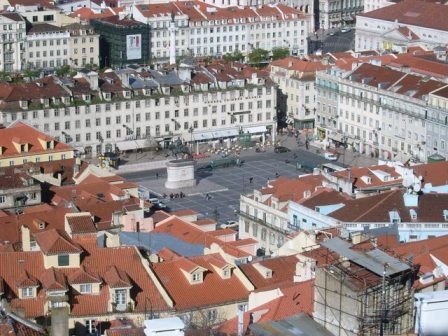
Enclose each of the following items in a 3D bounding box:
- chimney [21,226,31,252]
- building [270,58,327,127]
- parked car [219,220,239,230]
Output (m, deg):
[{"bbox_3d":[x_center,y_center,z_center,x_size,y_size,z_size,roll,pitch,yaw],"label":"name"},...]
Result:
[{"bbox_3d":[-21.250,7.690,143.350,0.820,3.100,0.750,-3,15,-14],"label":"chimney"},{"bbox_3d":[24.450,-24.310,418.630,10.500,20.500,19.070,-8,16,-28],"label":"building"},{"bbox_3d":[1.460,13.330,308.190,4.300,1.460,1.770,-8,16,-28],"label":"parked car"}]

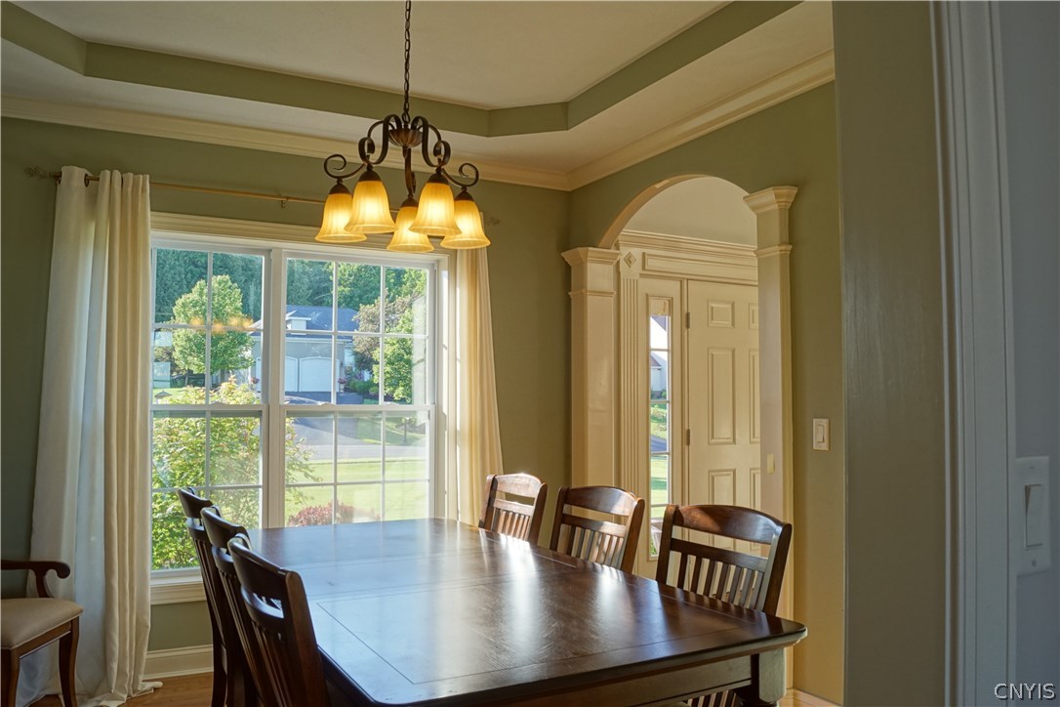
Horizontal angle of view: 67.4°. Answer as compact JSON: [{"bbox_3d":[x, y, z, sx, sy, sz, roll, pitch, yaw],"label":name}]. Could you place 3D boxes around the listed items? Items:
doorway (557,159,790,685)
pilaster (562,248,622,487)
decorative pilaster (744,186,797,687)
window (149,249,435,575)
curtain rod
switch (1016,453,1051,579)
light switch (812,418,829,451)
[{"bbox_3d":[0.699,0.338,3.967,0.267,2.378,1.722,2,-3,-28],"label":"doorway"},{"bbox_3d":[0.351,0.474,4.601,0.261,2.163,0.246,2,-3,-28],"label":"pilaster"},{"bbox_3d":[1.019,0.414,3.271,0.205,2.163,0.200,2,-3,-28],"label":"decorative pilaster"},{"bbox_3d":[-1.286,0.255,4.027,1.712,1.619,0.092,2,-3,-28],"label":"window"},{"bbox_3d":[-1.188,-0.767,4.003,2.286,0.082,0.102,2,-3,-28],"label":"curtain rod"},{"bbox_3d":[0.507,0.163,0.800,0.070,0.118,0.012,2,-3,-28],"label":"switch"},{"bbox_3d":[1.131,0.315,3.090,0.012,0.120,0.074,2,-3,-28],"label":"light switch"}]

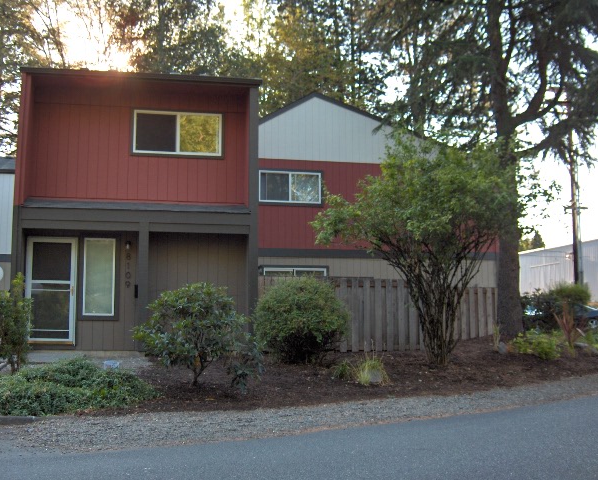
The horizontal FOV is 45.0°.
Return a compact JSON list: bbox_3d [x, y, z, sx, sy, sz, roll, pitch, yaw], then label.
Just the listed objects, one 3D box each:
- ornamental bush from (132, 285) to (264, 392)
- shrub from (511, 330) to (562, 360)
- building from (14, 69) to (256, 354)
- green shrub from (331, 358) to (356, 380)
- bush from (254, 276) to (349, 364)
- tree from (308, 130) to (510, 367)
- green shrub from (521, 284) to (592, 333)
[{"bbox_3d":[-1.561,1.514,11.200,2.019,1.657,1.800,0,-6,0],"label":"ornamental bush"},{"bbox_3d":[5.500,2.443,16.700,1.158,0.695,1.000,0,-6,0],"label":"shrub"},{"bbox_3d":[-3.653,-0.189,16.971,4.464,5.265,7.000,1,-6,-11],"label":"building"},{"bbox_3d":[0.742,2.209,12.300,0.444,0.375,0.420,0,-6,0],"label":"green shrub"},{"bbox_3d":[0.047,1.507,13.500,1.797,1.598,1.700,0,-6,0],"label":"bush"},{"bbox_3d":[2.329,0.215,14.800,4.146,4.679,3.800,0,-6,0],"label":"tree"},{"bbox_3d":[7.349,1.919,20.500,2.047,1.421,1.800,0,-6,0],"label":"green shrub"}]

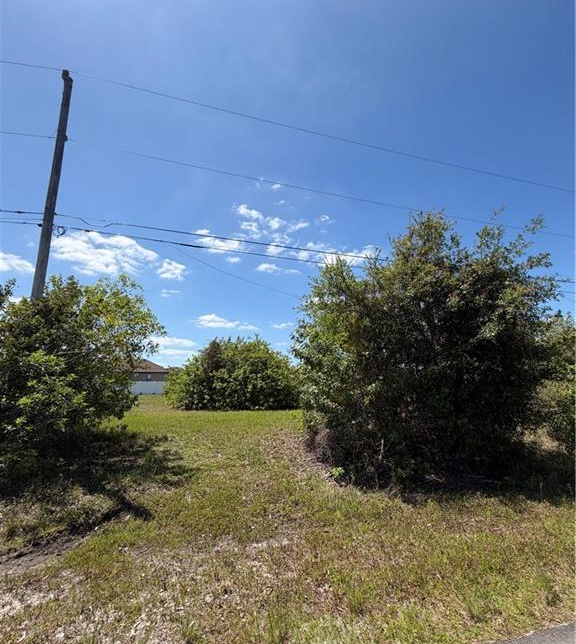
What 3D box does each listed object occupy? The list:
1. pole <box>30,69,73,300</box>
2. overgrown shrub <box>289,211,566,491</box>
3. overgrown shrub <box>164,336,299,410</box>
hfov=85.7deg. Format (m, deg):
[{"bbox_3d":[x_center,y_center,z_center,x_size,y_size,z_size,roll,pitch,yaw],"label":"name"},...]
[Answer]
[{"bbox_3d":[-6.306,-2.128,8.067,0.280,10.400,0.280,3,-12,-14],"label":"pole"},{"bbox_3d":[2.688,0.355,7.067,5.000,5.200,4.400,0,-11,0],"label":"overgrown shrub"},{"bbox_3d":[-3.466,3.324,20.456,9.000,4.500,5.500,2,-11,-9],"label":"overgrown shrub"}]

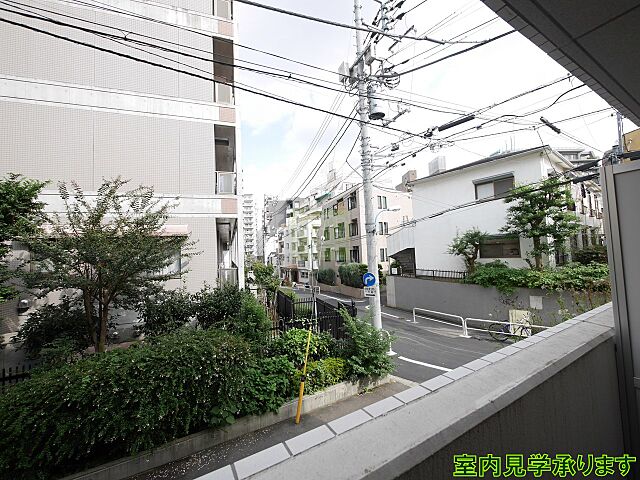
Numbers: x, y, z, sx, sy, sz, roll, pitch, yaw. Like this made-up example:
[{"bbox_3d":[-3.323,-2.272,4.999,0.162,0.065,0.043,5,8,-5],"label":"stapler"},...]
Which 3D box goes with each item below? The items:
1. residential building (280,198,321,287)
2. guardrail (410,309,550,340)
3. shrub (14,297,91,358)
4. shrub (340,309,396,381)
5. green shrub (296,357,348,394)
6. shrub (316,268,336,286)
[{"bbox_3d":[-0.200,0.188,45.500,9.000,14.500,14.000,-1,-3,-24],"label":"residential building"},{"bbox_3d":[6.953,4.045,12.152,0.590,0.820,5.910,0,-4,-42],"label":"guardrail"},{"bbox_3d":[-6.200,2.060,6.100,1.400,1.400,1.200,-2,-3,-18],"label":"shrub"},{"bbox_3d":[1.500,3.330,8.250,1.500,1.900,1.300,-4,-3,24],"label":"shrub"},{"bbox_3d":[0.070,3.770,7.250,1.350,0.820,0.950,-4,-3,25],"label":"green shrub"},{"bbox_3d":[0.780,4.400,30.500,1.600,2.000,3.000,-1,-3,-23],"label":"shrub"}]

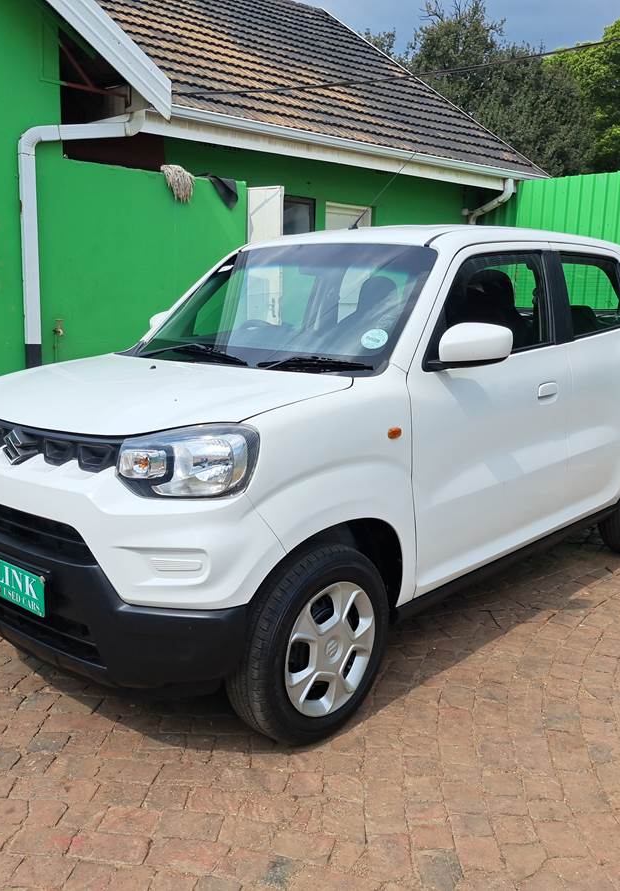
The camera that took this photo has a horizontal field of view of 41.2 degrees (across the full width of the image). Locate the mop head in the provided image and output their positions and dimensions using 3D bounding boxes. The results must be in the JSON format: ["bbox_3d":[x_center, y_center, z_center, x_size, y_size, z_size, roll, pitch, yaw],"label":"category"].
[{"bbox_3d":[-1.171,-2.316,7.290,0.260,0.310,0.160,-9,14,-42],"label":"mop head"}]

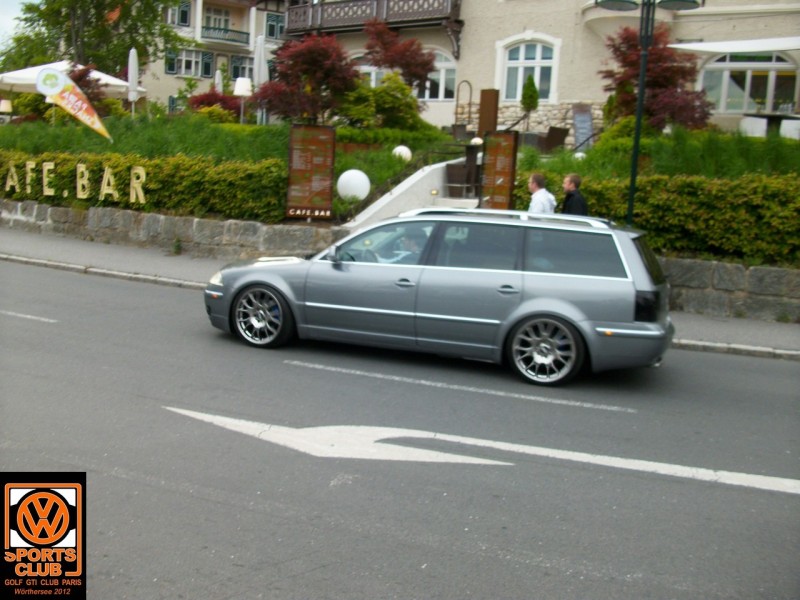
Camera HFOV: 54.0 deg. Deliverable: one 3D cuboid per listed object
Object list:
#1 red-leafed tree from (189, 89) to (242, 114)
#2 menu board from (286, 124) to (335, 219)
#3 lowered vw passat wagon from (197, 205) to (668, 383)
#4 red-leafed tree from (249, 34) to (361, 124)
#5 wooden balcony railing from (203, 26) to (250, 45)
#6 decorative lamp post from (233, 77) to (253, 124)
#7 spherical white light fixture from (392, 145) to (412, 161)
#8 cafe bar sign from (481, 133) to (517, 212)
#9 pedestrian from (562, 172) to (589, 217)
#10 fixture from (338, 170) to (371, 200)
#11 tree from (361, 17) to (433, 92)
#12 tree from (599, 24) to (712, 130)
[{"bbox_3d":[-5.650,-5.717,24.094,1.700,1.500,1.600,5,7,15],"label":"red-leafed tree"},{"bbox_3d":[-1.540,-2.219,13.600,0.800,1.620,0.100,5,7,8],"label":"menu board"},{"bbox_3d":[0.307,-0.182,7.730,4.680,1.430,1.790,6,8,19],"label":"lowered vw passat wagon"},{"bbox_3d":[-2.339,-5.335,19.769,2.600,2.700,2.500,5,7,15],"label":"red-leafed tree"},{"bbox_3d":[-12.622,-19.186,57.000,3.400,0.900,0.180,0,8,-24],"label":"wooden balcony railing"},{"bbox_3d":[-4.246,-5.143,21.103,0.480,1.650,0.480,6,8,20],"label":"decorative lamp post"},{"bbox_3d":[0.046,-3.057,16.600,0.425,0.425,0.425,3,7,0],"label":"spherical white light fixture"},{"bbox_3d":[1.503,-1.798,12.302,0.100,1.620,0.800,-2,9,-37],"label":"cafe bar sign"},{"bbox_3d":[2.282,-0.788,10.512,0.420,1.790,0.500,6,8,18],"label":"pedestrian"},{"bbox_3d":[-0.831,-2.040,14.100,0.600,0.600,0.600,3,7,0],"label":"fixture"},{"bbox_3d":[-0.030,-5.630,20.194,1.900,3.100,1.800,5,7,15],"label":"tree"},{"bbox_3d":[5.642,-4.693,17.369,2.450,2.700,2.300,5,7,15],"label":"tree"}]

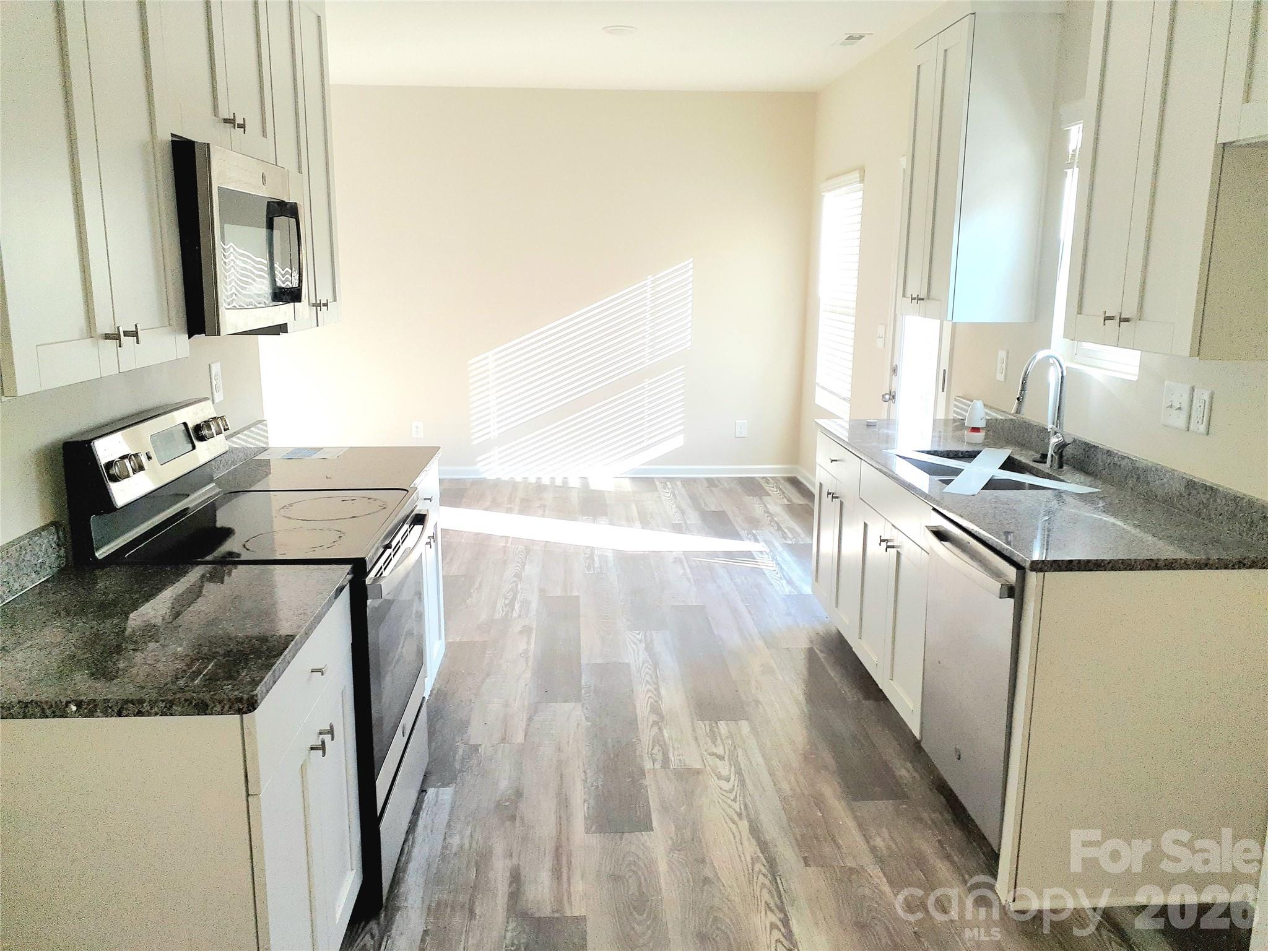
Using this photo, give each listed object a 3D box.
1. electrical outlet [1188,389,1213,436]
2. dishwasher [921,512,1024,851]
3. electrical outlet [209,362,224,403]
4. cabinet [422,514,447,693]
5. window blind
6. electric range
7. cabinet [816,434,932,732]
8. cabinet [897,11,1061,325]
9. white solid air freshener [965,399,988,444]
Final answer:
[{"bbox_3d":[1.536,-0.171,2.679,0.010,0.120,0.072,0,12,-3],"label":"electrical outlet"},{"bbox_3d":[1.164,0.587,2.748,0.630,0.870,0.607,0,12,-3],"label":"dishwasher"},{"bbox_3d":[-1.326,-0.298,3.148,0.010,0.120,0.072,0,12,-3],"label":"electrical outlet"},{"bbox_3d":[-1.010,0.430,3.389,0.622,0.876,0.665,0,12,-3],"label":"cabinet"},{"bbox_3d":[1.298,-1.158,6.417,0.055,1.492,0.970,0,12,-3],"label":"window blind"},{"bbox_3d":[-0.924,0.428,2.654,0.680,1.187,0.760,0,12,-3],"label":"electric range"},{"bbox_3d":[1.167,0.370,3.755,0.630,0.876,1.450,0,12,-3],"label":"cabinet"},{"bbox_3d":[1.309,-1.149,3.837,0.324,1.055,0.605,0,12,-3],"label":"cabinet"},{"bbox_3d":[1.327,-0.216,3.850,0.080,0.165,0.080,0,12,-3],"label":"white solid air freshener"}]

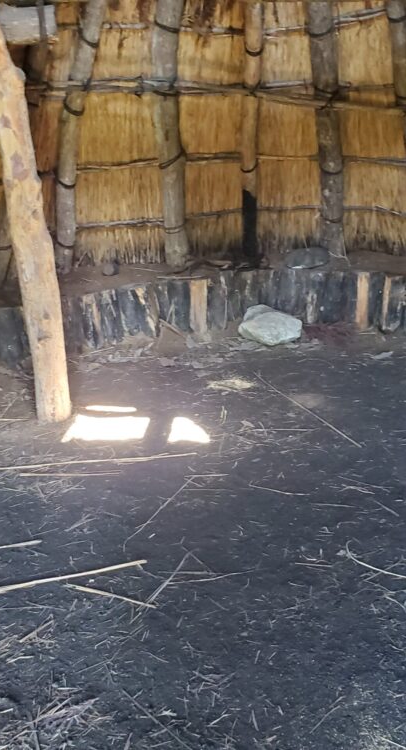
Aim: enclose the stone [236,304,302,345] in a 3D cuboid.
[{"bbox_3d":[0.403,-0.324,4.554,0.380,0.200,0.280,-1,20,8],"label":"stone"}]

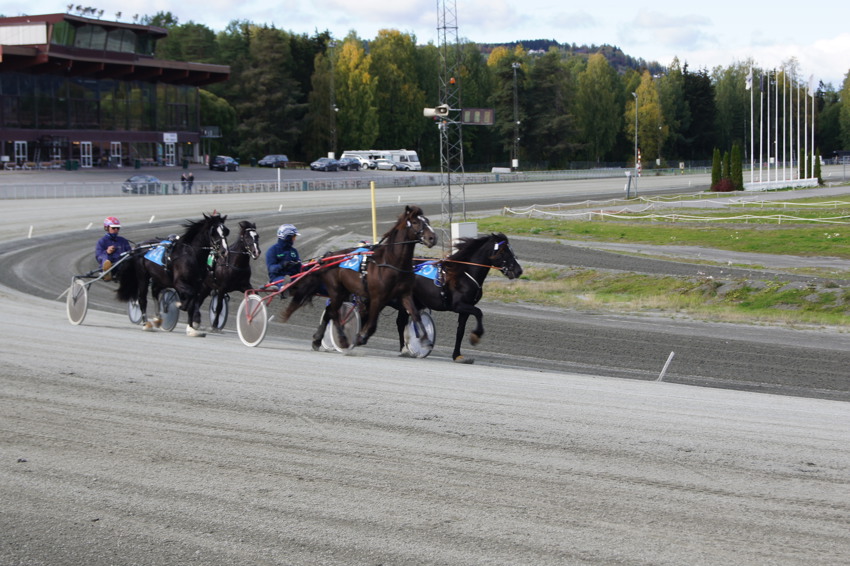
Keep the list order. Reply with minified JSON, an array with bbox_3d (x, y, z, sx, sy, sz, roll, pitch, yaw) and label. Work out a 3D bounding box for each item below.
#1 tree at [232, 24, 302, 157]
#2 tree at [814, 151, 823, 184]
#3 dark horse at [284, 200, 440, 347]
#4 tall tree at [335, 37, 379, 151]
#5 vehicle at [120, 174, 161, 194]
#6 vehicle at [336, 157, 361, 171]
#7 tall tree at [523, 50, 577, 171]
[{"bbox_3d":[-18.788,-22.612,232.000,8.400,16.423,8.400,0,4,0],"label":"tree"},{"bbox_3d":[41.300,-12.194,203.000,0.880,3.829,0.880,0,4,0],"label":"tree"},{"bbox_3d":[-0.856,-0.064,24.900,0.680,1.970,2.600,-3,5,-38],"label":"dark horse"},{"bbox_3d":[-9.273,-24.707,262.000,6.000,18.200,6.000,0,4,0],"label":"tall tree"},{"bbox_3d":[-23.420,-8.129,160.000,1.730,1.480,4.100,2,4,25],"label":"vehicle"},{"bbox_3d":[-8.873,-13.712,223.000,1.780,1.470,4.300,2,4,22],"label":"vehicle"},{"bbox_3d":[16.344,-22.882,255.000,7.100,15.812,7.100,0,4,0],"label":"tall tree"}]

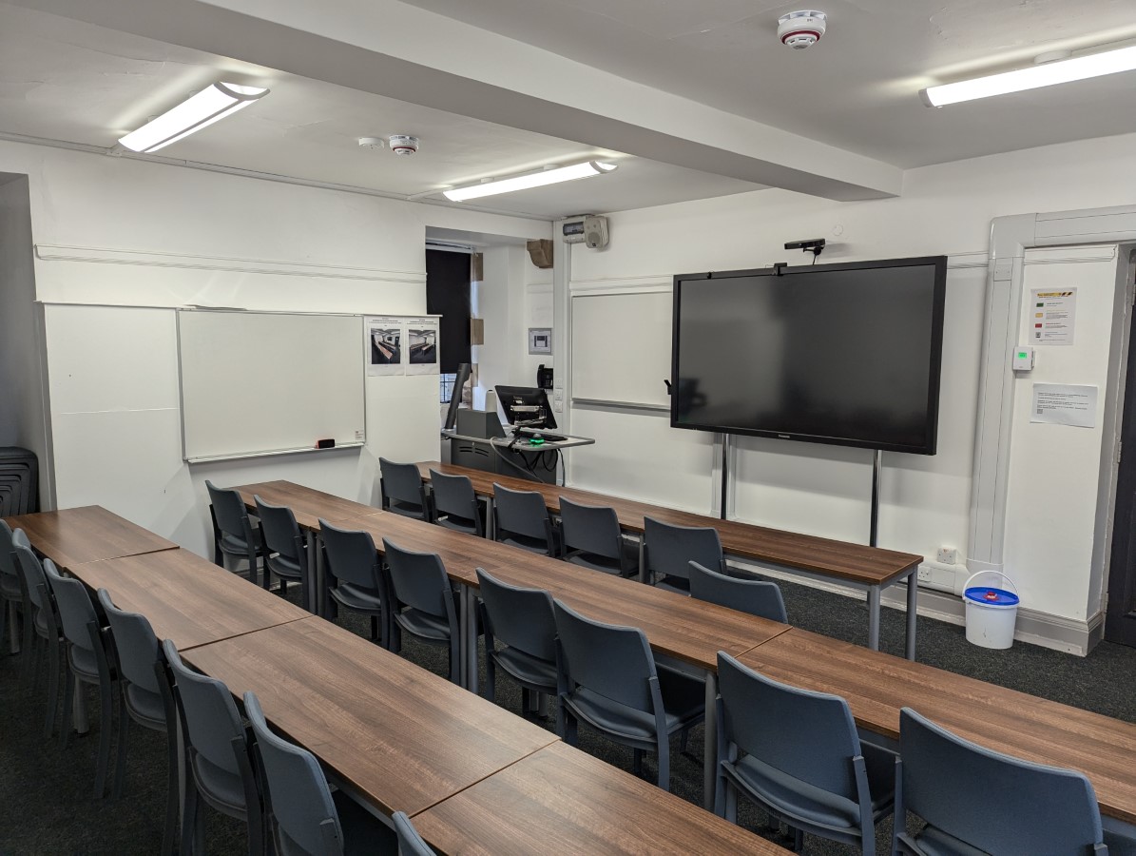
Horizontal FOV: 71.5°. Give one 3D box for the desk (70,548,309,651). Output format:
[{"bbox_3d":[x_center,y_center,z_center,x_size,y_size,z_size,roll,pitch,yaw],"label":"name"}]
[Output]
[{"bbox_3d":[-1.471,0.964,3.018,1.200,0.715,0.452,7,9,43],"label":"desk"}]

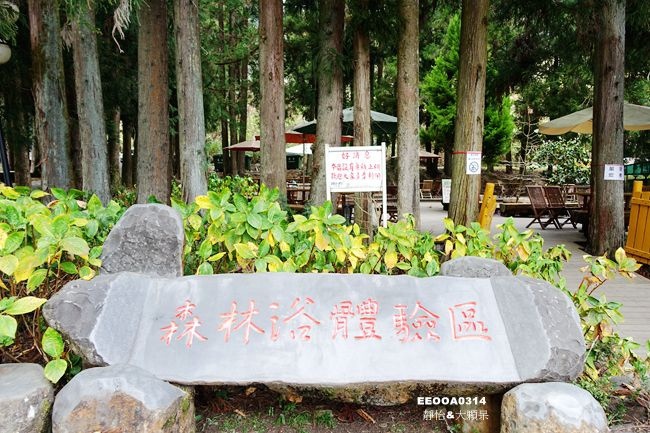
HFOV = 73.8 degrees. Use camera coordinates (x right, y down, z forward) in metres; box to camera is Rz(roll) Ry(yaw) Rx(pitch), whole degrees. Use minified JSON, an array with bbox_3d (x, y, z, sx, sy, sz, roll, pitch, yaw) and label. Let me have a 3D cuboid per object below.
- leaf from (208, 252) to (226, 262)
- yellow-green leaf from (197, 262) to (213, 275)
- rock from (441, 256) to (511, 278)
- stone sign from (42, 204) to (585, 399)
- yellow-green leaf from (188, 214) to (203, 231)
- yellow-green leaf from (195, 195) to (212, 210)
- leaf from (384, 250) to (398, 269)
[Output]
[{"bbox_3d":[-0.653,0.249,2.630,0.100,0.050,0.045,0,7,0],"label":"leaf"},{"bbox_3d":[-0.718,0.316,2.580,0.090,0.090,0.040,0,7,0],"label":"yellow-green leaf"},{"bbox_3d":[0.910,0.389,2.657,0.430,0.300,0.300,0,7,0],"label":"rock"},{"bbox_3d":[-0.100,0.414,2.304,2.800,0.860,0.680,0,7,0],"label":"stone sign"},{"bbox_3d":[-0.816,0.038,2.730,0.080,0.095,0.040,0,7,0],"label":"yellow-green leaf"},{"bbox_3d":[-0.771,-0.089,2.750,0.105,0.085,0.045,0,7,0],"label":"yellow-green leaf"},{"bbox_3d":[0.404,0.261,2.630,0.080,0.105,0.040,0,7,0],"label":"leaf"}]

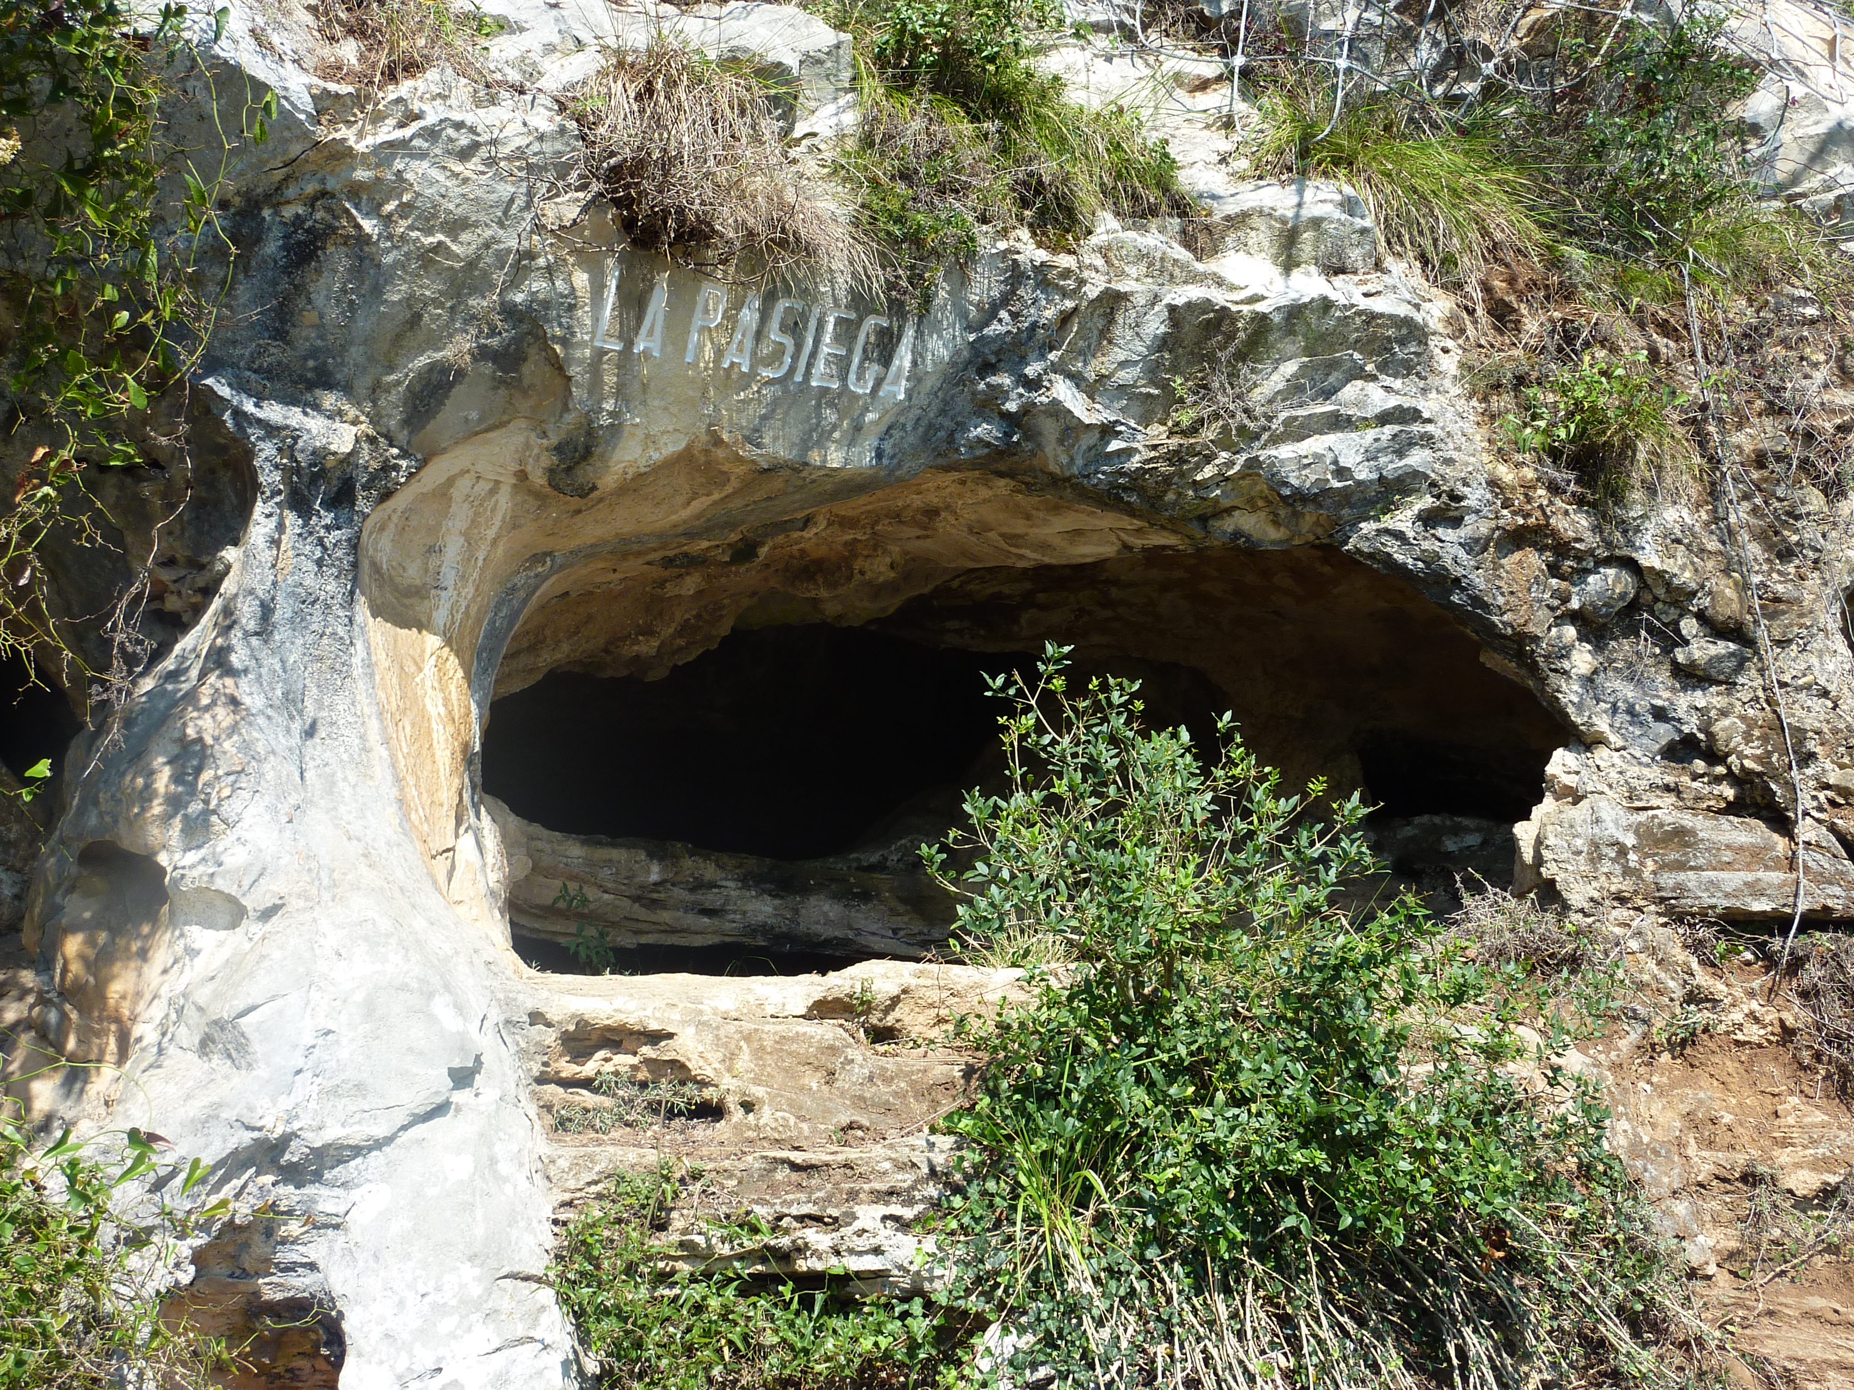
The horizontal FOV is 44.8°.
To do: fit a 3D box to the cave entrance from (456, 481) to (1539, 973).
[{"bbox_3d":[0.244,0.105,5.700,2.700,1.200,1.000,1,-7,-5],"label":"cave entrance"}]

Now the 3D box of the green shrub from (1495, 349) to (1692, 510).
[{"bbox_3d":[1.761,-0.697,5.900,0.500,0.420,0.400,-1,-7,6],"label":"green shrub"}]

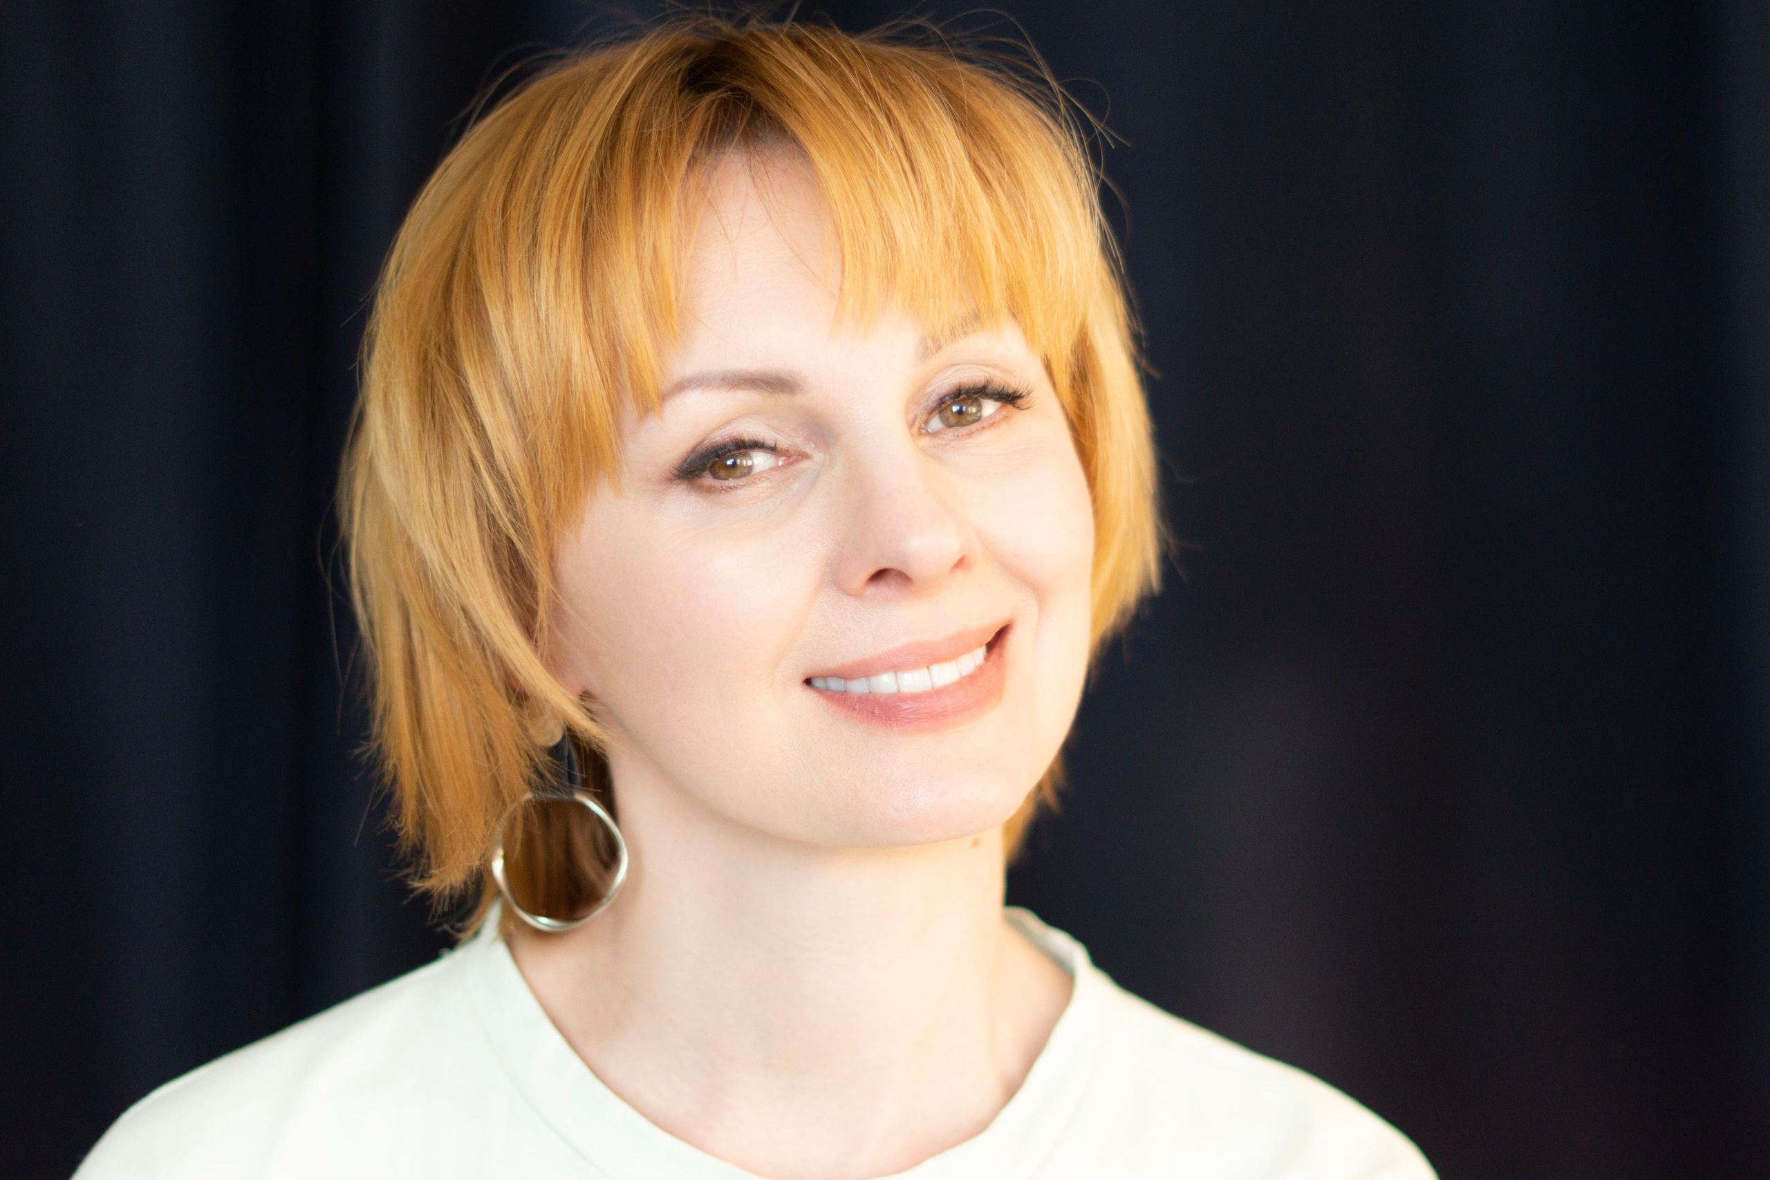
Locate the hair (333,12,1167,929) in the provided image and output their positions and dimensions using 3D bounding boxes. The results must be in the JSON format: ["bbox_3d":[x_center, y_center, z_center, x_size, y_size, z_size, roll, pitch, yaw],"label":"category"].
[{"bbox_3d":[-0.039,-0.034,1.035,0.218,0.240,0.215,-12,-6,-18],"label":"hair"}]

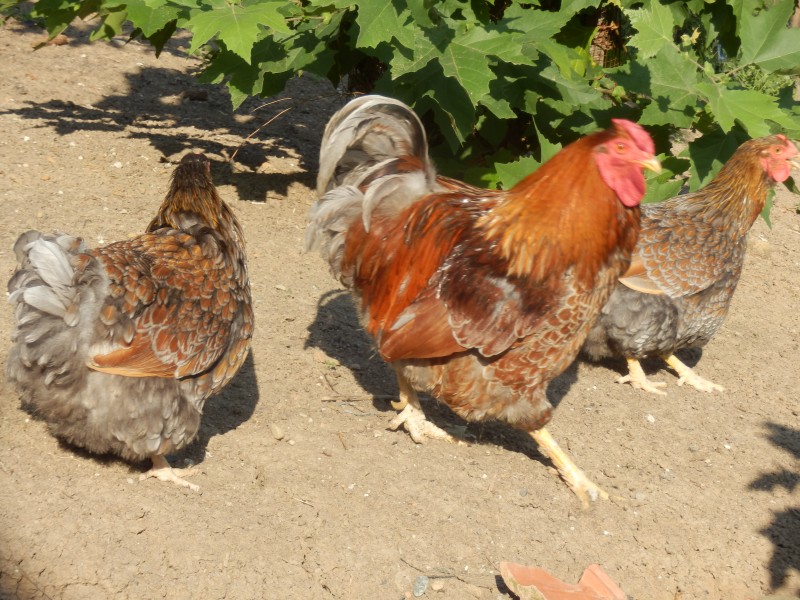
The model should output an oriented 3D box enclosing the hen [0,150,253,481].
[{"bbox_3d":[-0.338,0.017,3.974,0.215,0.385,0.360,13,22,35],"label":"hen"}]

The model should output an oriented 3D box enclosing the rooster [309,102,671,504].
[{"bbox_3d":[0.107,-0.022,3.957,0.435,0.470,0.220,6,19,19],"label":"rooster"}]

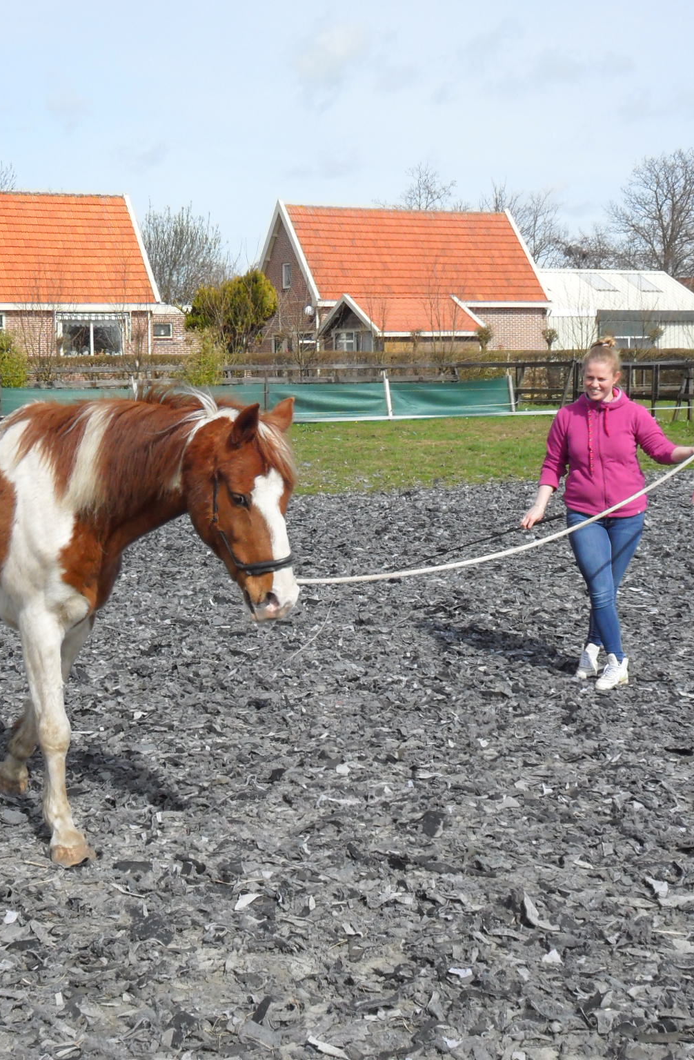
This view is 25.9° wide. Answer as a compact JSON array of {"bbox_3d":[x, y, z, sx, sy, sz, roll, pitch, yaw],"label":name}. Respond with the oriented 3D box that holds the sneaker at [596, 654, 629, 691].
[{"bbox_3d":[1.344,0.709,7.680,0.105,0.138,0.280,3,8,31],"label":"sneaker"}]

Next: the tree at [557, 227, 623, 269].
[{"bbox_3d":[11.515,-10.647,71.271,3.400,7.290,3.400,-1,6,0],"label":"tree"}]

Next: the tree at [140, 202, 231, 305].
[{"bbox_3d":[-7.656,-11.284,71.144,4.530,7.910,4.530,0,7,0],"label":"tree"}]

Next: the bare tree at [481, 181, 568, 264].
[{"bbox_3d":[9.726,-13.975,82.906,5.160,10.190,5.160,0,7,0],"label":"bare tree"}]

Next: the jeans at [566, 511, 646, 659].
[{"bbox_3d":[1.256,0.188,7.334,0.370,0.840,0.280,2,7,16],"label":"jeans"}]

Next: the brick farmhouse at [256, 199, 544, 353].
[{"bbox_3d":[2.798,-8.869,56.541,9.700,6.720,10.000,-4,8,-25],"label":"brick farmhouse"}]

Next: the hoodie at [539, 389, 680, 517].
[{"bbox_3d":[1.259,-0.371,7.253,0.660,0.600,0.340,2,7,16],"label":"hoodie"}]

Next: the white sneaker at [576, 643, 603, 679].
[{"bbox_3d":[1.210,0.657,7.464,0.105,0.135,0.260,3,8,20],"label":"white sneaker"}]

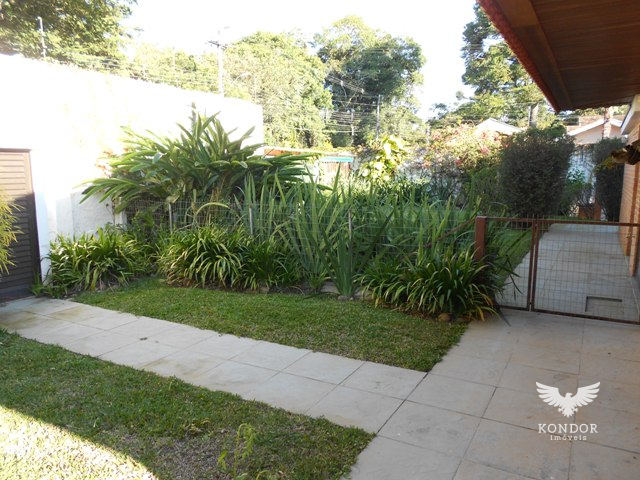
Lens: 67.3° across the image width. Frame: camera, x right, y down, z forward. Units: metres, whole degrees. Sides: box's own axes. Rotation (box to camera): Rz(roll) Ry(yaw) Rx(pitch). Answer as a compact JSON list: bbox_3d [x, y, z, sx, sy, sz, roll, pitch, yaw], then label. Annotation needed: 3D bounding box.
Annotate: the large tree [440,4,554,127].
[{"bbox_3d":[13.516,-10.358,35.995,9.500,14.940,9.000,3,7,20],"label":"large tree"}]

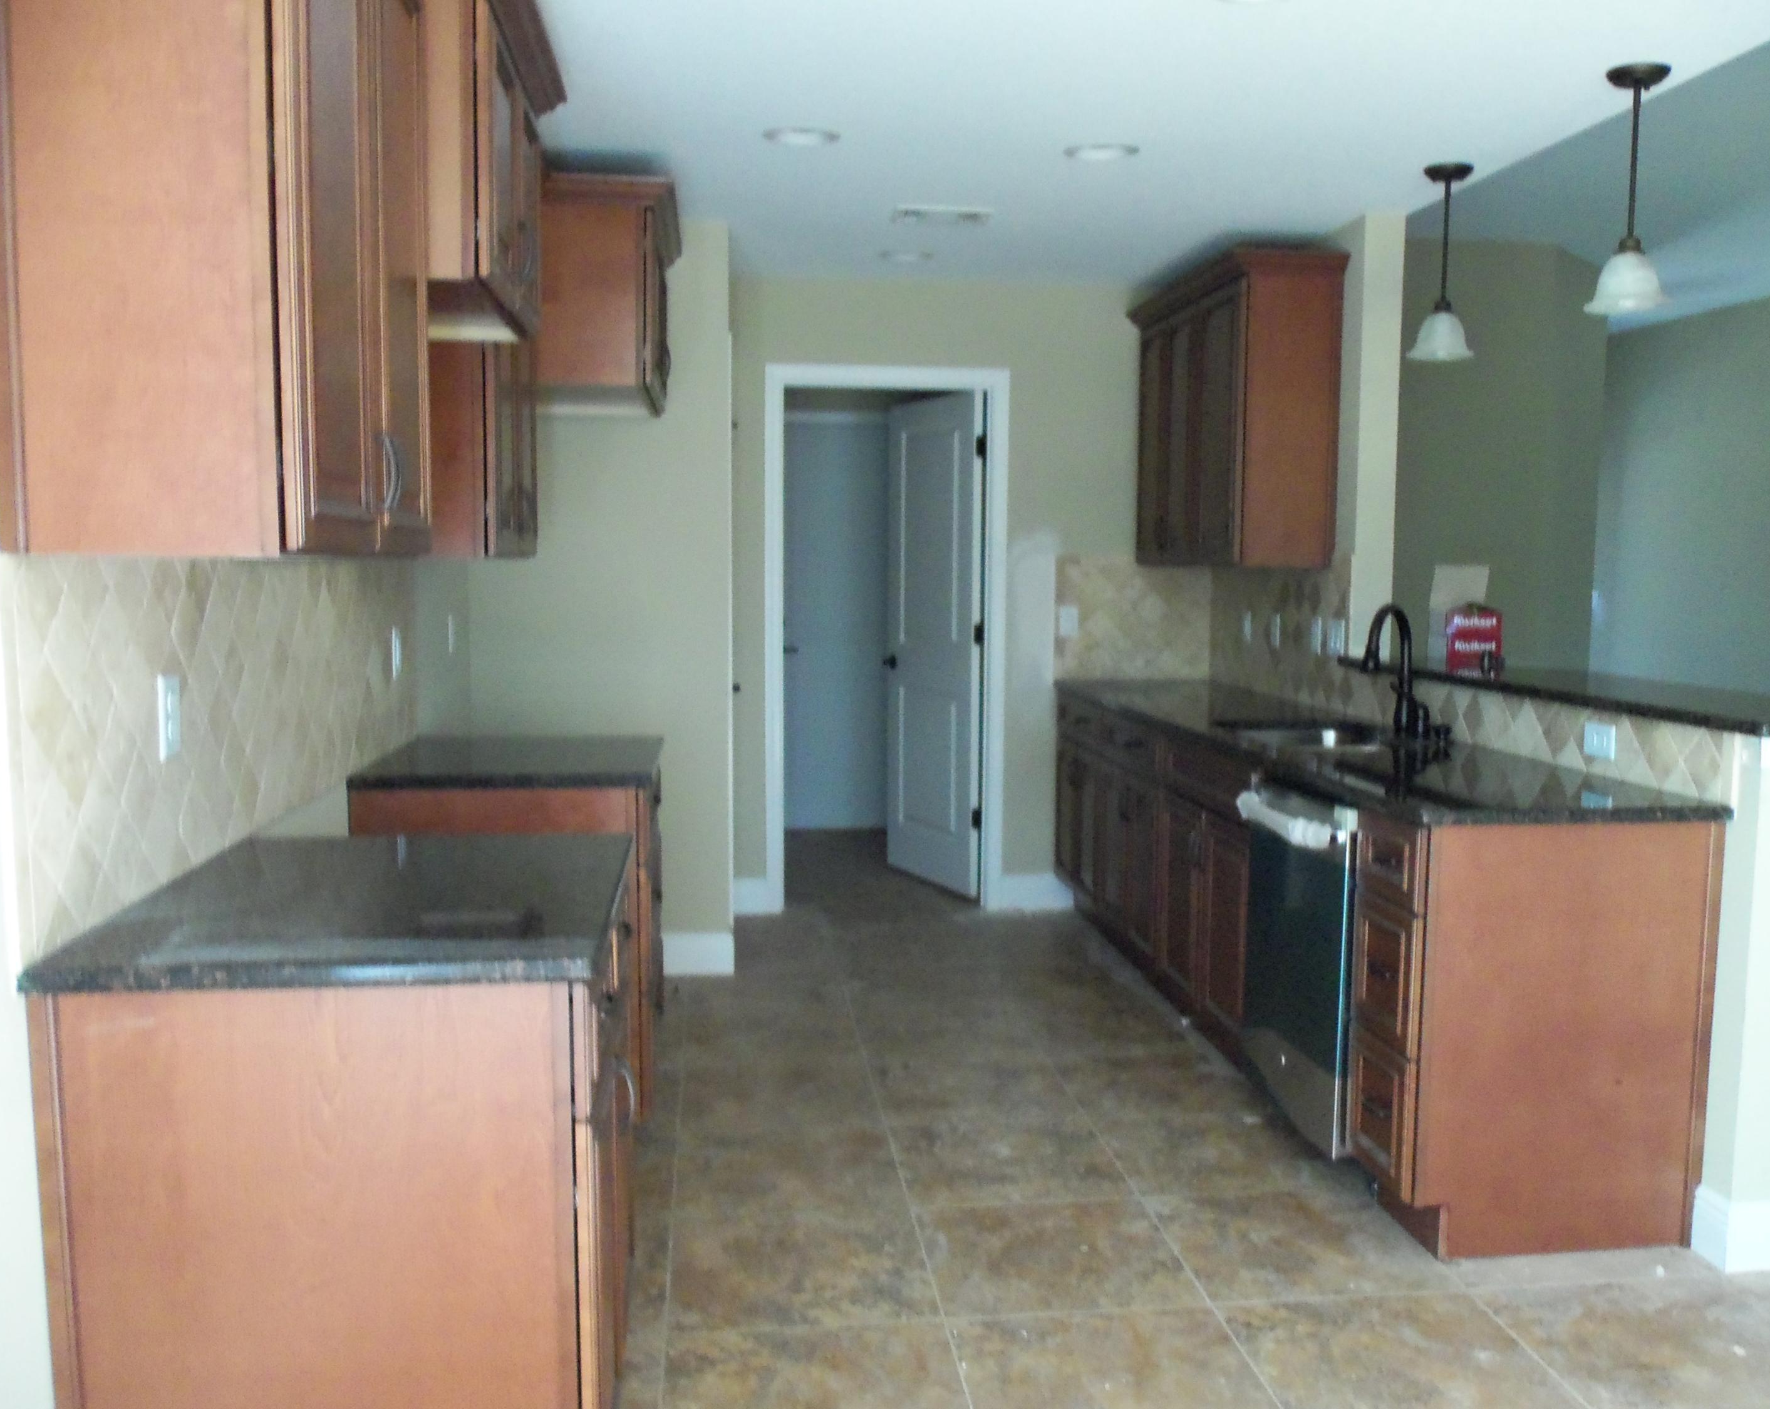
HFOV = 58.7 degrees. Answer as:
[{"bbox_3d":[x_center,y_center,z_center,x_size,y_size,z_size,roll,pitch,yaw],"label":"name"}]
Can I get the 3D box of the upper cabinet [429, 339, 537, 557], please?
[{"bbox_3d":[-1.028,-0.811,3.704,0.319,0.935,0.780,0,5,-6],"label":"upper cabinet"}]

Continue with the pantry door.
[{"bbox_3d":[0.200,-0.251,6.628,0.045,2.030,0.762,-2,6,-29],"label":"pantry door"}]

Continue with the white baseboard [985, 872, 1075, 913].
[{"bbox_3d":[0.587,0.749,6.269,0.340,0.140,0.020,0,5,-6],"label":"white baseboard"}]

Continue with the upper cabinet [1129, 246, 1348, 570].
[{"bbox_3d":[1.194,-0.982,5.548,0.360,0.983,1.256,0,5,-6],"label":"upper cabinet"}]

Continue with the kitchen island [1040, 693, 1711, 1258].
[{"bbox_3d":[1.160,0.508,4.675,0.636,0.918,3.251,0,5,-6],"label":"kitchen island"}]

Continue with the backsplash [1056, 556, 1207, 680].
[{"bbox_3d":[0.985,-0.334,6.210,0.632,0.477,0.020,0,5,-6],"label":"backsplash"}]

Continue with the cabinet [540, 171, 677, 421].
[{"bbox_3d":[-0.949,-1.155,4.562,0.659,0.538,0.906,0,5,-6],"label":"cabinet"}]

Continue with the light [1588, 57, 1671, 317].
[{"bbox_3d":[1.638,-1.123,3.449,0.184,0.508,0.184,0,5,-6],"label":"light"}]

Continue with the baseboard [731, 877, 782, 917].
[{"bbox_3d":[-0.510,0.751,6.153,0.195,0.138,0.020,0,5,-6],"label":"baseboard"}]

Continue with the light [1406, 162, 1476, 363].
[{"bbox_3d":[1.534,-1.202,4.314,0.184,0.508,0.184,0,5,-6],"label":"light"}]

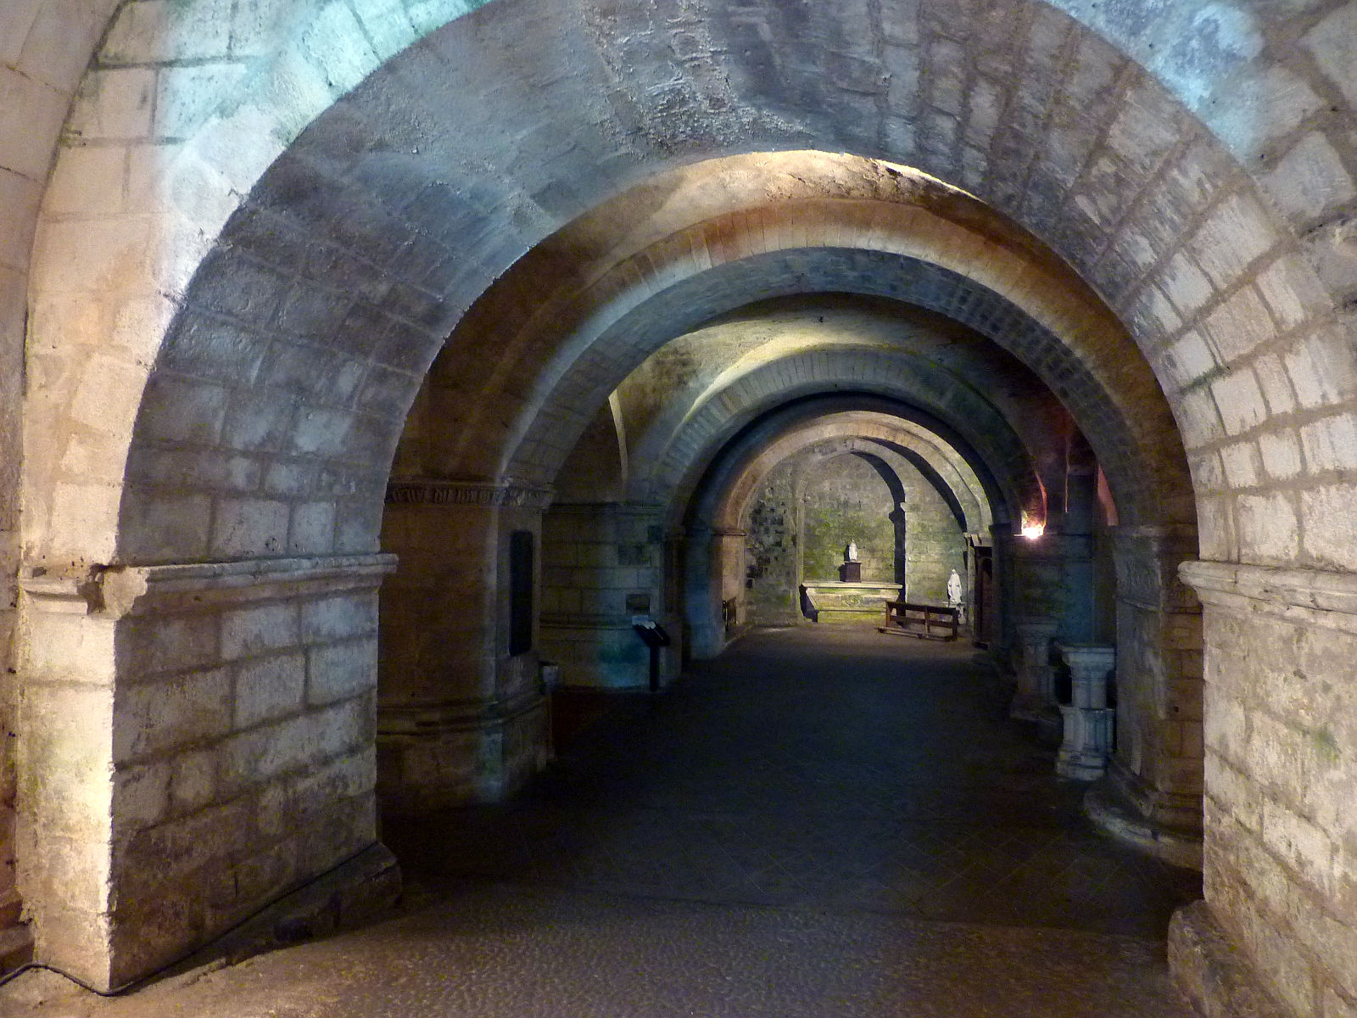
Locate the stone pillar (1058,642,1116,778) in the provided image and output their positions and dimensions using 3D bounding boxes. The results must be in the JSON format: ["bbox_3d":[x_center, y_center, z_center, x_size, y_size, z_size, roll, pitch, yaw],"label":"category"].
[{"bbox_3d":[3.988,1.962,9.538,0.500,1.220,0.480,0,-1,13],"label":"stone pillar"}]

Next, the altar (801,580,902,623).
[{"bbox_3d":[4.443,2.387,24.949,2.450,0.980,0.950,0,-1,13],"label":"altar"}]

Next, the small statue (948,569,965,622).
[{"bbox_3d":[7.031,2.208,24.844,0.420,1.380,0.380,0,-1,15],"label":"small statue"}]

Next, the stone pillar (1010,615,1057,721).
[{"bbox_3d":[4.531,2.009,12.442,0.520,1.250,0.500,0,-1,13],"label":"stone pillar"}]

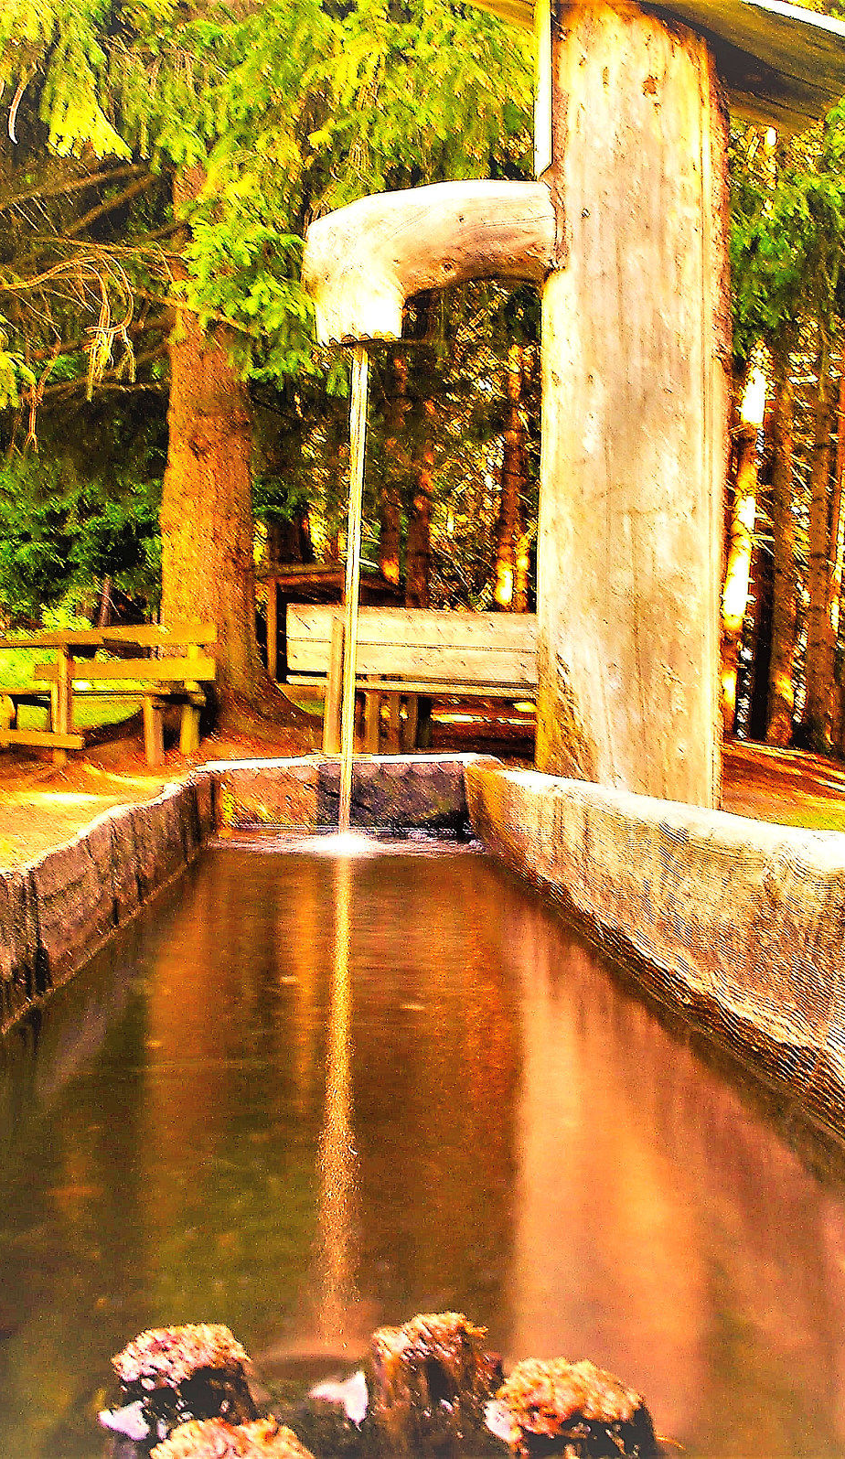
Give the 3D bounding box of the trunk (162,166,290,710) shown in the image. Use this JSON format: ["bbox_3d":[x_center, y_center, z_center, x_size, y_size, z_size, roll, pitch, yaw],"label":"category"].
[{"bbox_3d":[-1.390,-1.900,11.400,0.720,3.850,0.720,1,1,0],"label":"trunk"}]

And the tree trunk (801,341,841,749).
[{"bbox_3d":[3.270,-1.520,13.500,0.220,3.400,0.220,1,1,0],"label":"tree trunk"}]

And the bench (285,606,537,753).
[{"bbox_3d":[0.250,-0.230,9.350,1.950,0.880,0.600,1,1,3],"label":"bench"}]

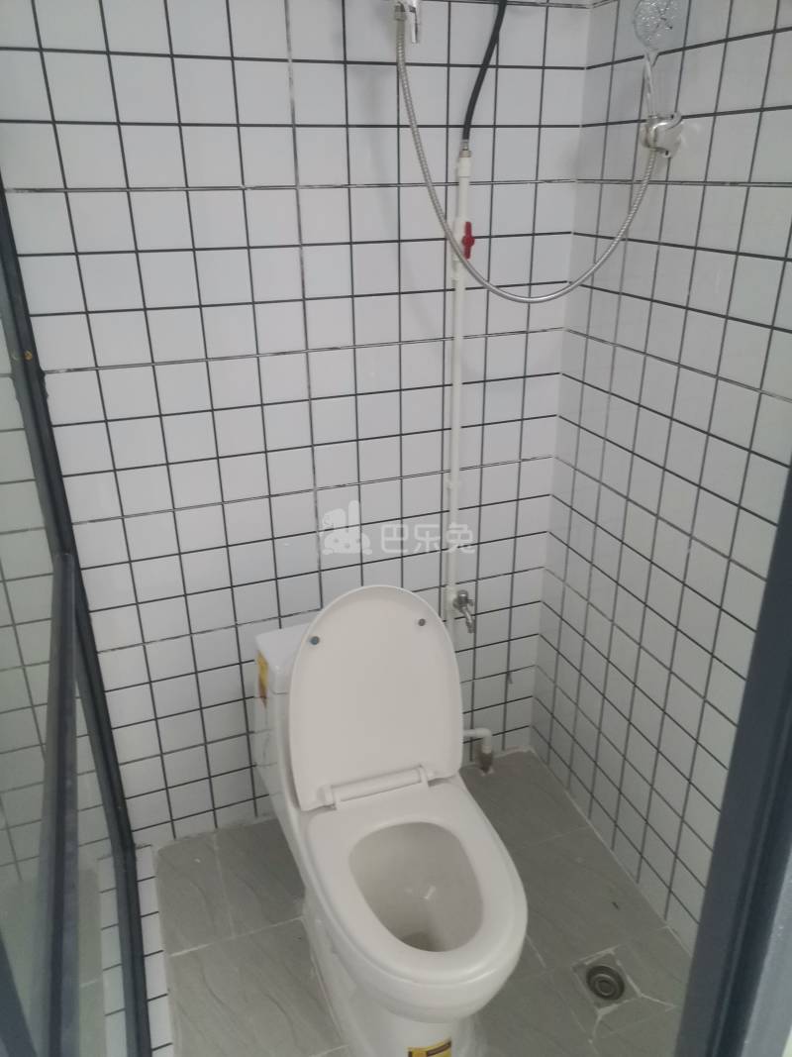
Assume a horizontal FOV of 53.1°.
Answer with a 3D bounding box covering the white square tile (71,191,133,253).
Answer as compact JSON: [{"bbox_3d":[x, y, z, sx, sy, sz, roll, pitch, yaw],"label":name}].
[{"bbox_3d":[-0.509,-0.530,1.378,0.096,0.096,0.010,-9,26,-18],"label":"white square tile"}]

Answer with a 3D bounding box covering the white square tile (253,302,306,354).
[{"bbox_3d":[-0.226,-0.394,1.556,0.097,0.097,0.010,-9,26,-18],"label":"white square tile"}]

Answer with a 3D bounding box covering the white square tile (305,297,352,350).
[{"bbox_3d":[-0.132,-0.410,1.587,0.097,0.097,0.010,-9,26,-18],"label":"white square tile"}]

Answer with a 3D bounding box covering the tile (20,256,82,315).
[{"bbox_3d":[-0.606,-0.428,1.395,0.097,0.097,0.010,-9,26,-18],"label":"tile"}]

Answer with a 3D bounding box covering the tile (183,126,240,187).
[{"bbox_3d":[-0.326,-0.657,1.406,0.097,0.097,0.010,-9,26,-18],"label":"tile"}]

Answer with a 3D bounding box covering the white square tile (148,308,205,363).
[{"bbox_3d":[-0.414,-0.365,1.494,0.098,0.098,0.010,-9,26,-18],"label":"white square tile"}]

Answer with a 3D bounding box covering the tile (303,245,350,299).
[{"bbox_3d":[-0.133,-0.500,1.546,0.097,0.097,0.010,-9,26,-18],"label":"tile"}]

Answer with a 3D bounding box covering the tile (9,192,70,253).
[{"bbox_3d":[-0.608,-0.520,1.353,0.097,0.097,0.010,-9,26,-18],"label":"tile"}]

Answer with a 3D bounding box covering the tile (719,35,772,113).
[{"bbox_3d":[0.537,-0.692,1.212,0.010,0.097,0.097,-9,26,-18],"label":"tile"}]

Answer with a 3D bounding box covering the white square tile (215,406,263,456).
[{"bbox_3d":[-0.316,-0.197,1.609,0.097,0.097,0.010,-9,26,-18],"label":"white square tile"}]

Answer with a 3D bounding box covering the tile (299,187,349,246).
[{"bbox_3d":[-0.135,-0.593,1.504,0.098,0.098,0.010,-9,26,-18],"label":"tile"}]

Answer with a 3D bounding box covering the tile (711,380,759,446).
[{"bbox_3d":[0.571,-0.192,1.330,0.010,0.098,0.098,-9,26,-18],"label":"tile"}]

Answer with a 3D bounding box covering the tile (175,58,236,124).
[{"bbox_3d":[-0.326,-0.749,1.363,0.097,0.097,0.010,-9,26,-18],"label":"tile"}]

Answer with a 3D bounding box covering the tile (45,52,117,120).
[{"bbox_3d":[-0.512,-0.716,1.291,0.097,0.097,0.010,-9,26,-18],"label":"tile"}]

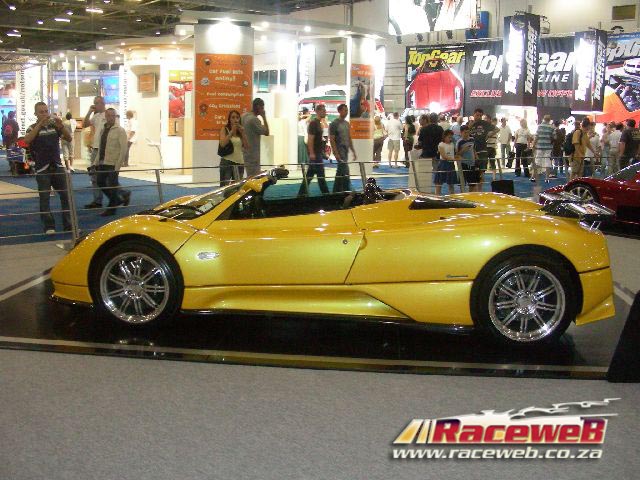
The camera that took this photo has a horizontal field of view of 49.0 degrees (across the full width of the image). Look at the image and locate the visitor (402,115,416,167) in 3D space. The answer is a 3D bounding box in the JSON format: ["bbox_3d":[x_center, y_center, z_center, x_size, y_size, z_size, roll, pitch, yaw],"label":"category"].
[{"bbox_3d":[2.928,-3.183,22.857,0.480,1.690,0.380,2,10,6],"label":"visitor"}]

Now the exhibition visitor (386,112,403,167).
[{"bbox_3d":[2.524,-3.419,23.804,0.520,1.740,0.340,1,10,3],"label":"exhibition visitor"}]

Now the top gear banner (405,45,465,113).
[{"bbox_3d":[4.423,-6.123,27.142,2.791,2.684,0.100,10,13,43],"label":"top gear banner"}]

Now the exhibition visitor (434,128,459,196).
[{"bbox_3d":[2.329,-1.317,12.884,0.420,1.370,0.340,-4,11,-27],"label":"exhibition visitor"}]

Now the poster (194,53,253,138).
[{"bbox_3d":[-2.077,-3.104,15.200,1.230,1.900,0.050,0,10,-7],"label":"poster"}]

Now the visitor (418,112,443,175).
[{"bbox_3d":[2.202,-1.667,14.001,0.520,1.730,0.360,-2,11,-18],"label":"visitor"}]

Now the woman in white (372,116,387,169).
[{"bbox_3d":[1.936,-3.196,22.858,0.500,1.680,0.400,5,10,20],"label":"woman in white"}]

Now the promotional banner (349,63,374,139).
[{"bbox_3d":[1.181,-3.849,19.527,0.695,2.011,0.100,2,10,6],"label":"promotional banner"}]

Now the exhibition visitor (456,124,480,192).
[{"bbox_3d":[2.729,-1.357,12.999,0.460,1.490,0.300,0,10,-6],"label":"exhibition visitor"}]

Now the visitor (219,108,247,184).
[{"bbox_3d":[-1.448,-1.328,11.761,0.500,1.640,0.420,0,10,-8],"label":"visitor"}]

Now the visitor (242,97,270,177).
[{"bbox_3d":[-0.949,-1.151,10.502,0.500,1.840,0.420,10,13,40],"label":"visitor"}]

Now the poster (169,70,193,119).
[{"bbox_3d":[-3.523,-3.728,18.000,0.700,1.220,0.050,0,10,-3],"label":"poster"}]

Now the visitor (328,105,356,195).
[{"bbox_3d":[0.368,-1.282,11.501,0.450,1.790,0.500,8,13,36],"label":"visitor"}]

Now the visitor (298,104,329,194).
[{"bbox_3d":[-0.115,-1.676,13.447,0.600,1.800,0.520,2,10,6],"label":"visitor"}]

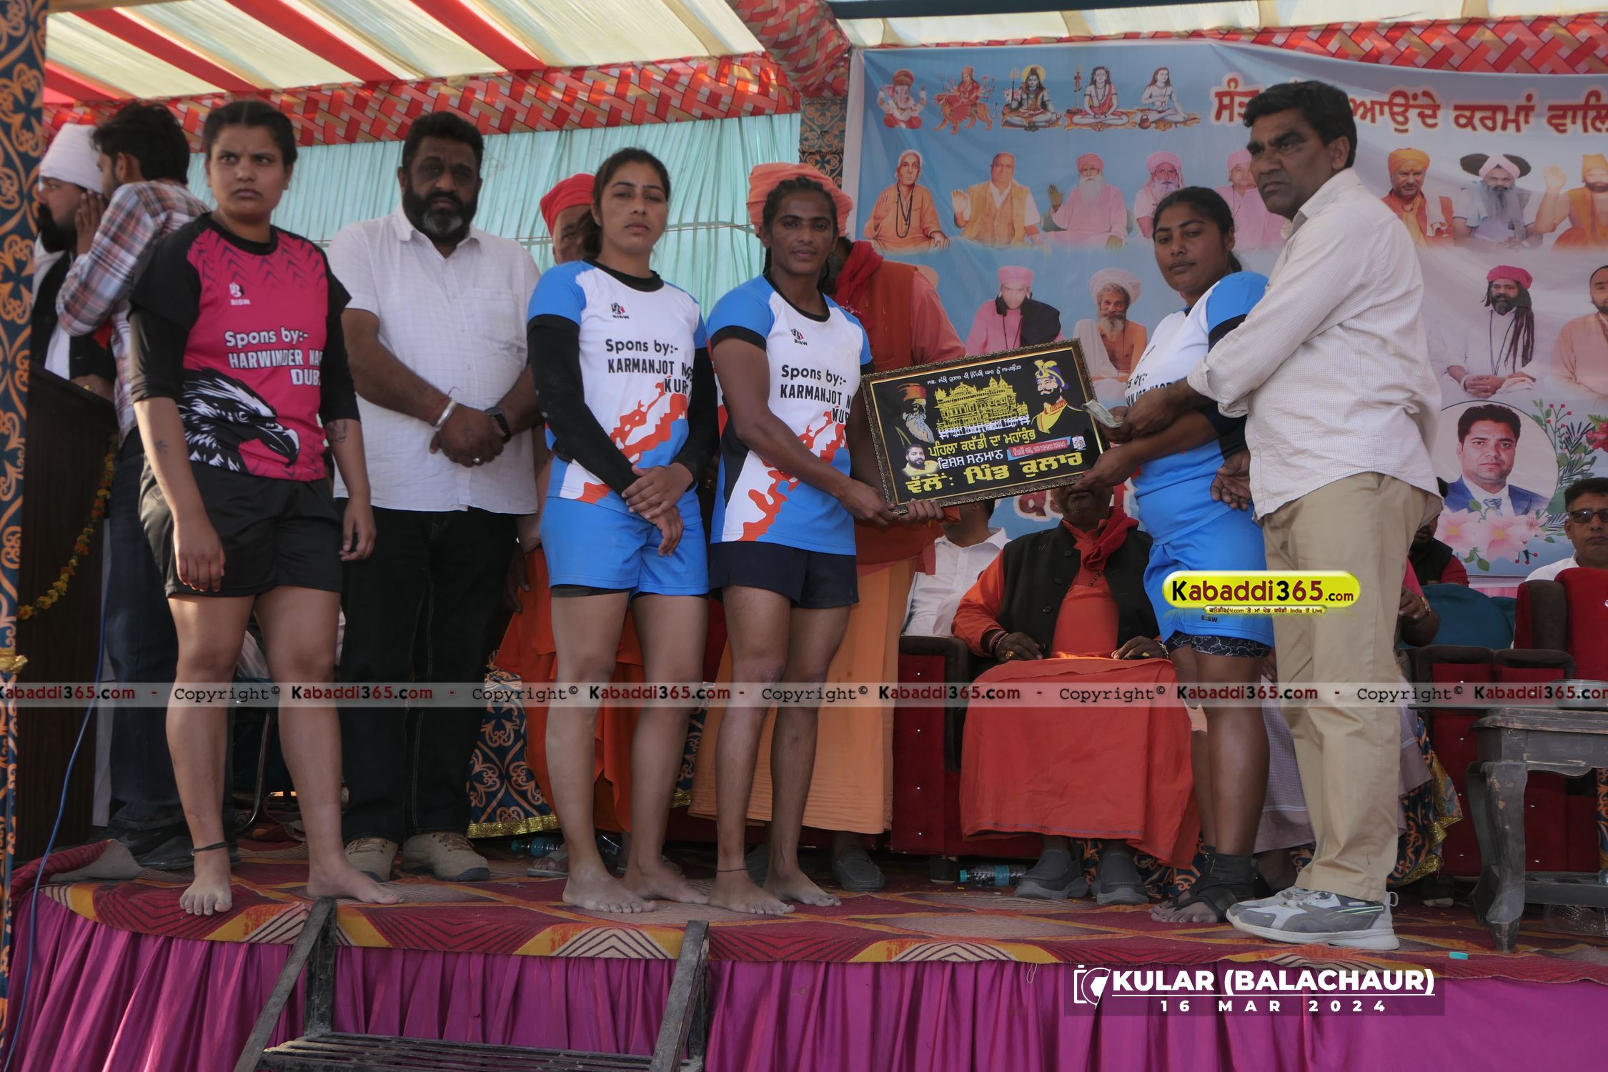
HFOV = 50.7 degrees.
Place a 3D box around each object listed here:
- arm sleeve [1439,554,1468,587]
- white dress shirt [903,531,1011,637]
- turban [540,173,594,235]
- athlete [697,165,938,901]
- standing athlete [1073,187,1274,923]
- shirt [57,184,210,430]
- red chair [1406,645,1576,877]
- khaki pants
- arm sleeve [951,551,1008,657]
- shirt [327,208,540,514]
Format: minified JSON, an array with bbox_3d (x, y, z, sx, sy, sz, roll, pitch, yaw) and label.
[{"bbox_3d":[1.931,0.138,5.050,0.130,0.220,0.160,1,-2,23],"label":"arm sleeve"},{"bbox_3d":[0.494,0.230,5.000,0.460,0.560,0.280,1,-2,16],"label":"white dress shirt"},{"bbox_3d":[-0.552,-0.828,4.250,0.220,0.170,0.240,2,-2,-3],"label":"turban"},{"bbox_3d":[0.020,-0.007,3.735,0.500,1.630,0.500,3,-4,-30],"label":"athlete"},{"bbox_3d":[0.854,0.024,3.845,0.460,1.620,0.460,3,-4,-30],"label":"standing athlete"},{"bbox_3d":[-1.544,-0.523,3.970,0.420,0.620,0.460,0,-2,37],"label":"shirt"},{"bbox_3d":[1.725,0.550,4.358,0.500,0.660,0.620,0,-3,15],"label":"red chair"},{"bbox_3d":[1.092,0.291,3.420,0.360,0.920,0.370,2,-3,-17],"label":"khaki pants"},{"bbox_3d":[0.450,0.173,4.330,0.160,0.290,0.270,2,-2,-9],"label":"arm sleeve"},{"bbox_3d":[-0.862,-0.409,3.970,0.510,0.720,0.330,2,-2,-22],"label":"shirt"}]

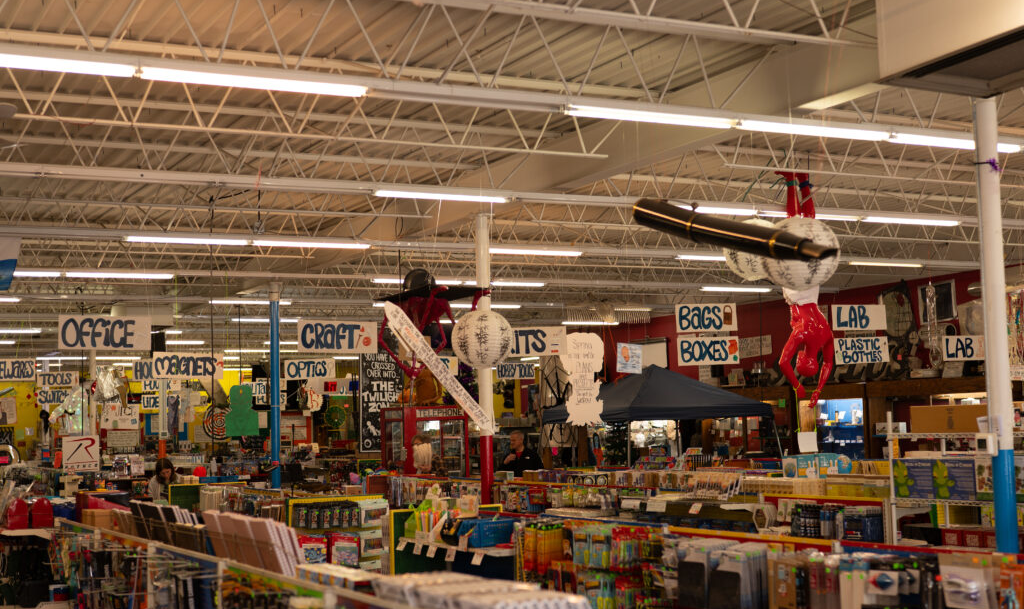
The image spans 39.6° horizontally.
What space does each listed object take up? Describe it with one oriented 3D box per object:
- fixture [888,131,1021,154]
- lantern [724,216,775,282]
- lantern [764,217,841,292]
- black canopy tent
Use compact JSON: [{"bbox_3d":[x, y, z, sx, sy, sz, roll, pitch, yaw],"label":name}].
[{"bbox_3d":[2.969,-1.088,9.474,1.210,0.085,0.110,1,-5,-27],"label":"fixture"},{"bbox_3d":[1.481,-0.332,8.667,0.390,0.381,0.390,-2,-5,0],"label":"lantern"},{"bbox_3d":[1.423,-0.253,6.977,0.368,0.363,0.368,-2,-5,0],"label":"lantern"},{"bbox_3d":[2.160,2.188,20.985,2.900,2.608,2.900,1,-5,-27],"label":"black canopy tent"}]

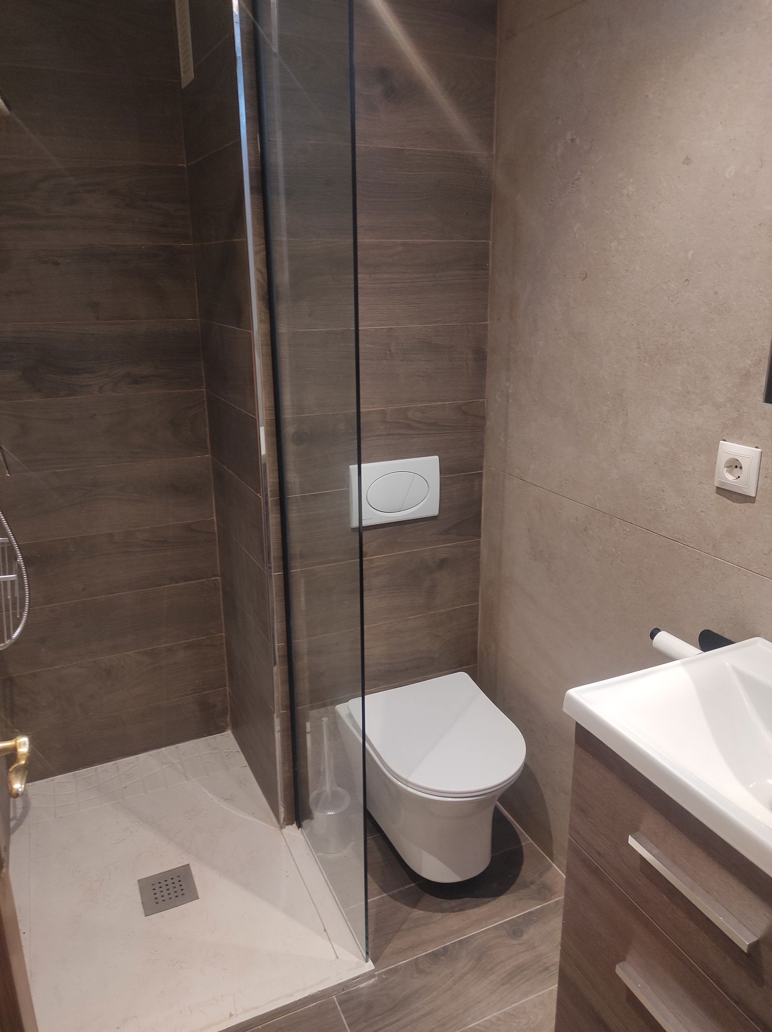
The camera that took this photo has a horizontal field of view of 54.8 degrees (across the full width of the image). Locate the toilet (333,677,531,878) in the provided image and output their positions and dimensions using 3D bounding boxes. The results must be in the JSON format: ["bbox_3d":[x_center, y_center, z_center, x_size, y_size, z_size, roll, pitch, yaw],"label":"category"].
[{"bbox_3d":[0.142,0.717,1.965,0.380,0.367,0.491,-8,20,-24],"label":"toilet"}]

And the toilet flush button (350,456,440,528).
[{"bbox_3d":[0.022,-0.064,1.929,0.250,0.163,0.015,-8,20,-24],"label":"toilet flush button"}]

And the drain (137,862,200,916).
[{"bbox_3d":[-0.549,0.946,1.880,0.128,0.008,0.126,-8,20,-24],"label":"drain"}]

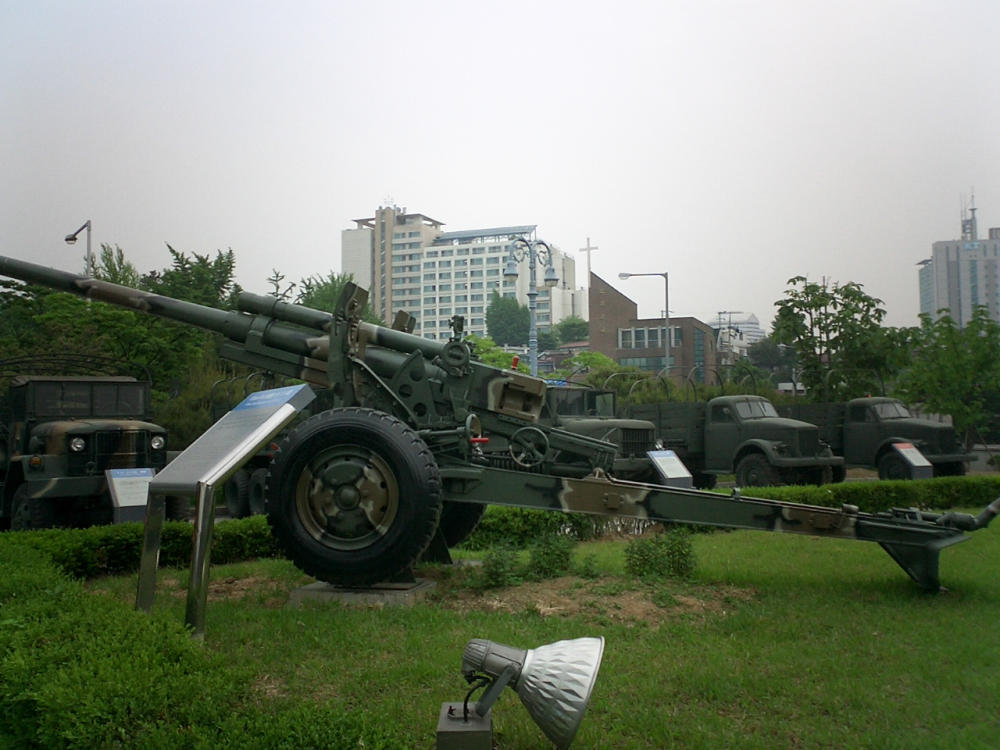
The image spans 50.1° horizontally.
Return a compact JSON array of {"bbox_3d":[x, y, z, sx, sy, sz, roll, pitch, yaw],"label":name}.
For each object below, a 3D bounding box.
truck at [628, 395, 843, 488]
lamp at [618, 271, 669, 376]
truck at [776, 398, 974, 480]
[{"bbox_3d":[5.472,1.669,25.465,2.180,2.250,5.530,1,-3,-25],"label":"truck"},{"bbox_3d":[6.903,-0.441,51.417,0.350,9.116,3.300,2,-4,-34],"label":"lamp"},{"bbox_3d":[9.270,1.738,27.409,2.180,2.250,5.530,1,-3,-25],"label":"truck"}]

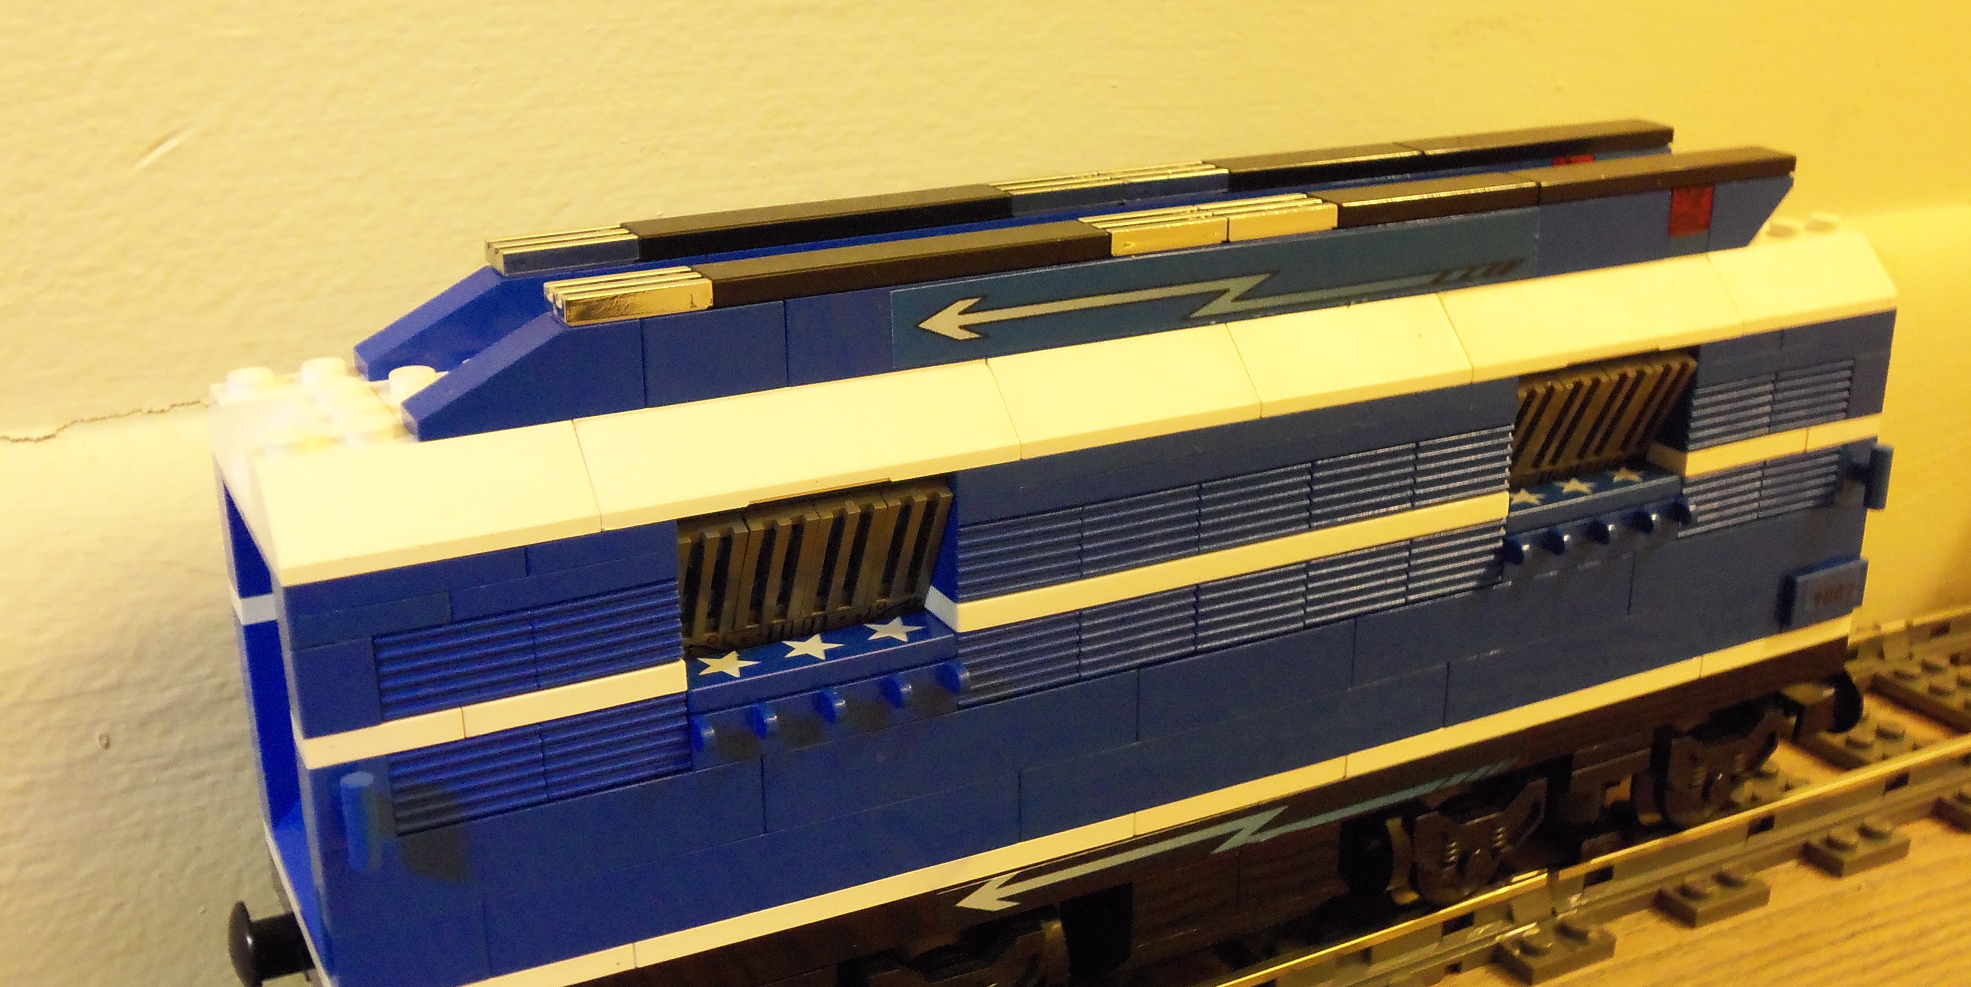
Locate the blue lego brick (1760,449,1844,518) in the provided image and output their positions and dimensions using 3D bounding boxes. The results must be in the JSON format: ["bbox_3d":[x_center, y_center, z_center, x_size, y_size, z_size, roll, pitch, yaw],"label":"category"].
[{"bbox_3d":[0.114,-0.003,0.302,0.016,0.010,0.008,-10,22,-26],"label":"blue lego brick"}]

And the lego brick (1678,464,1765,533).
[{"bbox_3d":[0.100,0.000,0.292,0.016,0.010,0.008,-10,22,-26],"label":"lego brick"}]

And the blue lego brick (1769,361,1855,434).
[{"bbox_3d":[0.113,-0.014,0.295,0.016,0.010,0.008,-10,22,-26],"label":"blue lego brick"}]

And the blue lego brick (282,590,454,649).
[{"bbox_3d":[-0.061,0.011,0.206,0.016,0.003,0.008,-10,22,-26],"label":"blue lego brick"}]

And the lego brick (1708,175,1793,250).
[{"bbox_3d":[0.102,-0.039,0.290,0.016,0.010,0.008,-10,22,-26],"label":"lego brick"}]

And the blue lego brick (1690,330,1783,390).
[{"bbox_3d":[0.099,-0.019,0.285,0.016,0.006,0.008,-10,22,-26],"label":"blue lego brick"}]

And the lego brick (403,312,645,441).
[{"bbox_3d":[-0.047,-0.012,0.215,0.024,0.010,0.008,-10,22,-26],"label":"lego brick"}]

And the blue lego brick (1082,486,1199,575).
[{"bbox_3d":[0.016,0.003,0.248,0.016,0.010,0.008,-10,22,-26],"label":"blue lego brick"}]

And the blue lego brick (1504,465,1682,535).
[{"bbox_3d":[0.080,0.001,0.283,0.032,0.003,0.008,-10,22,-26],"label":"blue lego brick"}]

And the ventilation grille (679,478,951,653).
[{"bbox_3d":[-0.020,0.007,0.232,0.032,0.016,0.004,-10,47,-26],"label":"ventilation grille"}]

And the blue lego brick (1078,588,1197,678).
[{"bbox_3d":[0.016,0.015,0.252,0.016,0.010,0.008,-10,22,-26],"label":"blue lego brick"}]

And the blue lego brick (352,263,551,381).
[{"bbox_3d":[-0.058,-0.020,0.236,0.024,0.010,0.008,-10,22,-26],"label":"blue lego brick"}]

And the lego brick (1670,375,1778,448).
[{"bbox_3d":[0.099,-0.012,0.288,0.016,0.010,0.008,-10,22,-26],"label":"lego brick"}]

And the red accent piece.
[{"bbox_3d":[0.093,-0.039,0.285,0.008,0.006,0.008,-10,22,-26],"label":"red accent piece"}]

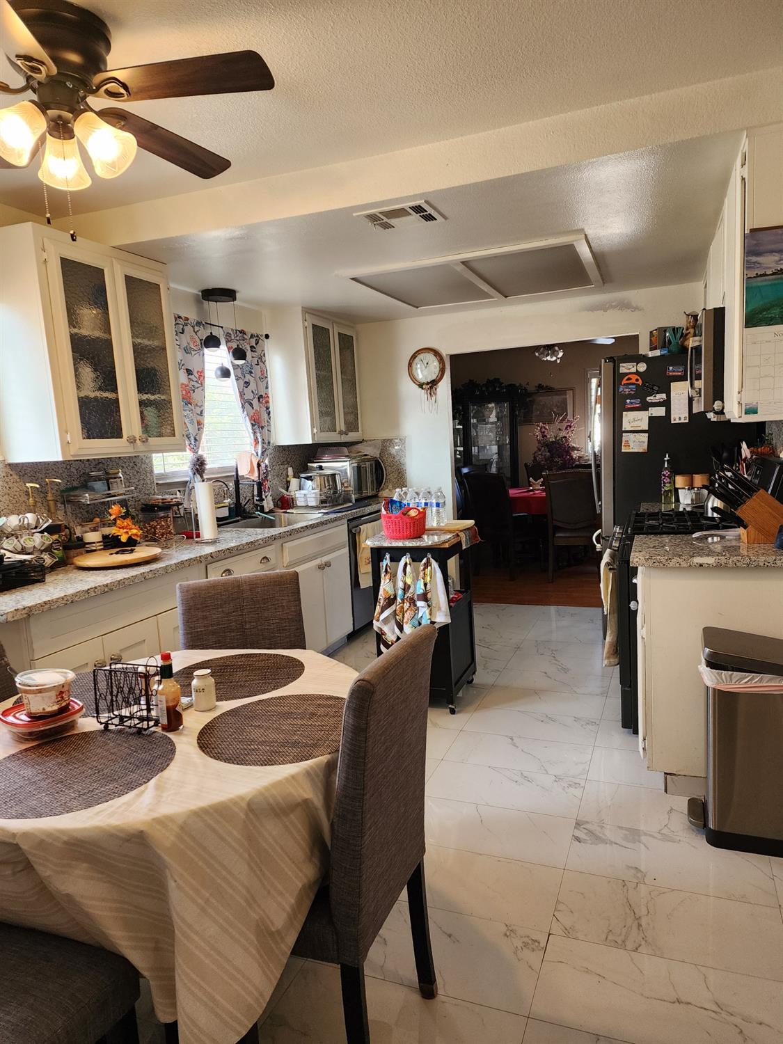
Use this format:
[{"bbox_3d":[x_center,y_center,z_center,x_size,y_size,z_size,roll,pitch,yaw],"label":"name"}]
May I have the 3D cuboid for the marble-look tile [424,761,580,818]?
[{"bbox_3d":[0.446,1.066,2.772,0.611,0.010,0.303,0,8,22],"label":"marble-look tile"}]

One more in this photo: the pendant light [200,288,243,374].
[{"bbox_3d":[-0.988,-1.087,4.099,0.240,0.520,0.230,-4,7,-8],"label":"pendant light"}]

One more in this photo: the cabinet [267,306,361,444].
[{"bbox_3d":[-0.565,-1.121,5.523,0.320,0.960,0.940,-1,8,22],"label":"cabinet"}]

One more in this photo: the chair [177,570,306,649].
[{"bbox_3d":[-0.472,0.692,2.287,0.450,0.945,0.600,-4,7,-10],"label":"chair"}]

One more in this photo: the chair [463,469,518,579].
[{"bbox_3d":[1.093,0.014,6.803,0.480,1.030,0.610,3,9,42],"label":"chair"}]

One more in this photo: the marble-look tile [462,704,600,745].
[{"bbox_3d":[0.675,0.988,3.344,0.610,0.010,0.305,-1,8,22],"label":"marble-look tile"}]

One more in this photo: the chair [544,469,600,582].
[{"bbox_3d":[1.653,0.016,6.441,0.490,1.030,0.600,-1,7,13],"label":"chair"}]

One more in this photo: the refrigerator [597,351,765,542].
[{"bbox_3d":[1.861,-0.148,4.615,0.920,1.790,0.910,-1,8,22],"label":"refrigerator"}]

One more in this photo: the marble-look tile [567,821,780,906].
[{"bbox_3d":[0.898,1.106,2.275,0.610,0.010,0.305,-1,8,22],"label":"marble-look tile"}]

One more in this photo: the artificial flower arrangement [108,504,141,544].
[{"bbox_3d":[-1.317,0.030,3.411,0.160,0.235,0.150,-6,8,-21],"label":"artificial flower arrangement"}]

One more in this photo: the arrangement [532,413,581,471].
[{"bbox_3d":[1.713,-0.729,7.204,0.460,0.790,0.420,-1,8,22],"label":"arrangement"}]

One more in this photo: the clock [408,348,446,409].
[{"bbox_3d":[0.284,-1.172,5.661,0.315,0.490,0.055,-1,8,22],"label":"clock"}]

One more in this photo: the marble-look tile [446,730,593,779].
[{"bbox_3d":[0.562,1.024,3.057,0.611,0.010,0.318,0,8,22],"label":"marble-look tile"}]

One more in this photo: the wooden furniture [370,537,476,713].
[{"bbox_3d":[0.172,0.516,3.754,0.480,0.886,0.480,-1,8,22],"label":"wooden furniture"}]

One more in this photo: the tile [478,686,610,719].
[{"bbox_3d":[0.788,0.947,3.624,0.610,0.010,0.305,-1,8,22],"label":"tile"}]

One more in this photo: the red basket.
[{"bbox_3d":[0.056,0.002,3.655,0.210,0.155,0.245,-4,7,-11],"label":"red basket"}]

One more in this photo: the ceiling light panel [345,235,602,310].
[{"bbox_3d":[0.560,-1.518,4.375,1.400,0.030,1.370,-1,8,22],"label":"ceiling light panel"}]

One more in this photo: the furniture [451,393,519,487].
[{"bbox_3d":[1.077,-0.695,8.830,1.050,1.900,0.450,0,8,22],"label":"furniture"}]

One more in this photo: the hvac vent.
[{"bbox_3d":[0.037,-1.321,3.010,0.315,0.025,0.300,-1,8,22],"label":"hvac vent"}]

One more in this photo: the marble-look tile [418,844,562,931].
[{"bbox_3d":[0.220,1.147,2.215,0.611,0.010,0.301,0,8,22],"label":"marble-look tile"}]

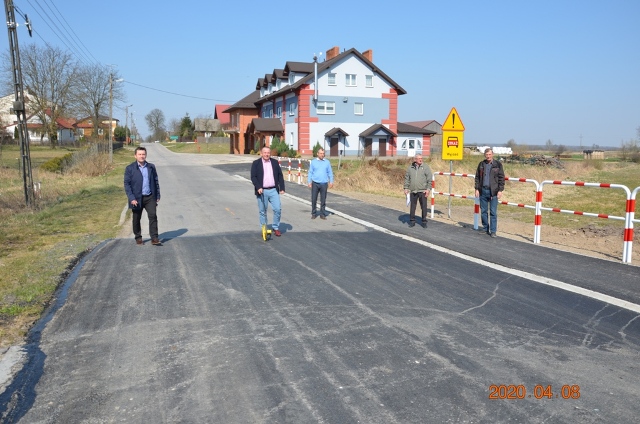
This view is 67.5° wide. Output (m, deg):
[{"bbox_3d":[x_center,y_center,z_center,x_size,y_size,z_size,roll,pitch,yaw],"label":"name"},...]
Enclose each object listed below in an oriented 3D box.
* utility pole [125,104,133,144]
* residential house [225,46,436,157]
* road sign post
[{"bbox_3d":[-40.611,-18.293,101.317,1.400,8.500,0.300,-2,8,-18],"label":"utility pole"},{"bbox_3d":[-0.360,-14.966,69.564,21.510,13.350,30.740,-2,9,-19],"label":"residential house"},{"bbox_3d":[3.369,-1.219,12.160,0.710,2.800,0.100,-2,8,-18],"label":"road sign post"}]

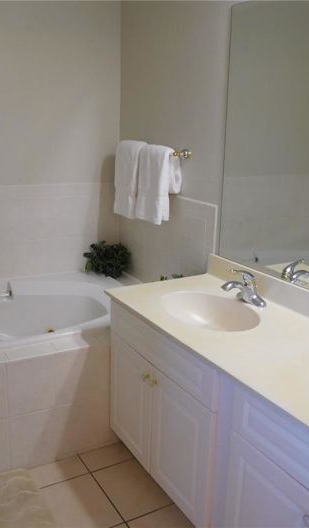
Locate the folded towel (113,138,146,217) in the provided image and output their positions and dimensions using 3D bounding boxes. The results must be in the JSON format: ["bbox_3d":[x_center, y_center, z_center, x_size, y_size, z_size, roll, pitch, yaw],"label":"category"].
[{"bbox_3d":[-0.115,-0.508,3.077,0.136,0.441,0.301,-6,16,-28],"label":"folded towel"}]

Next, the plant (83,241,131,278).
[{"bbox_3d":[-0.309,-0.029,3.351,0.262,0.228,0.257,-6,16,-28],"label":"plant"}]

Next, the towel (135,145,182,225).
[{"bbox_3d":[0.022,-0.445,2.830,0.136,0.417,0.291,-6,16,-28],"label":"towel"}]

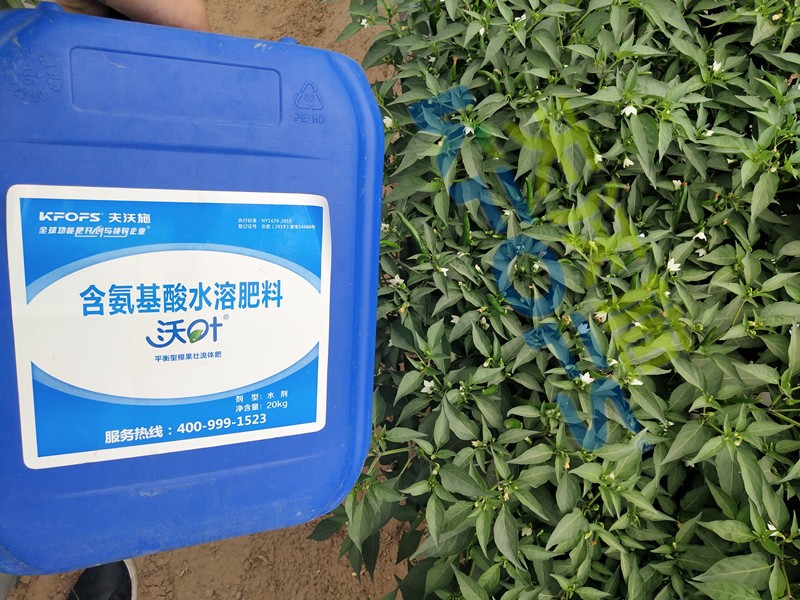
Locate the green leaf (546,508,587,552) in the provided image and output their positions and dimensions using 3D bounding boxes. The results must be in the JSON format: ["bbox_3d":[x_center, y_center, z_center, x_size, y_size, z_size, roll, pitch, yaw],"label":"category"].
[{"bbox_3d":[0.176,0.248,0.743,0.059,0.014,0.025,-42,63,-16],"label":"green leaf"}]

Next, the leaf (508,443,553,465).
[{"bbox_3d":[0.152,0.183,0.810,0.053,0.011,0.022,-19,66,17],"label":"leaf"}]

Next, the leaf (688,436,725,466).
[{"bbox_3d":[0.341,0.168,0.770,0.048,0.011,0.021,-45,65,12],"label":"leaf"}]

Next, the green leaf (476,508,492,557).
[{"bbox_3d":[0.098,0.266,0.790,0.019,0.060,0.011,-4,11,1],"label":"green leaf"}]

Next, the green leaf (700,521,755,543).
[{"bbox_3d":[0.341,0.240,0.722,0.051,0.014,0.019,13,58,18],"label":"green leaf"}]

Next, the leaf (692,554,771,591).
[{"bbox_3d":[0.354,0.290,0.740,0.078,0.015,0.039,-18,61,15],"label":"leaf"}]

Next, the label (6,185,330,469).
[{"bbox_3d":[-0.152,0.017,0.494,0.213,0.187,0.008,-3,12,-26],"label":"label"}]

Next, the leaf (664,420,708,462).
[{"bbox_3d":[0.320,0.161,0.782,0.070,0.014,0.027,-41,62,-10],"label":"leaf"}]

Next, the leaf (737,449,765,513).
[{"bbox_3d":[0.400,0.205,0.790,0.026,0.014,0.086,-24,98,2],"label":"leaf"}]

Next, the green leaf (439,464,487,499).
[{"bbox_3d":[0.074,0.206,0.772,0.060,0.014,0.028,26,66,16],"label":"green leaf"}]

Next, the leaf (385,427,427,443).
[{"bbox_3d":[0.008,0.169,0.860,0.056,0.011,0.021,-1,68,-17],"label":"leaf"}]

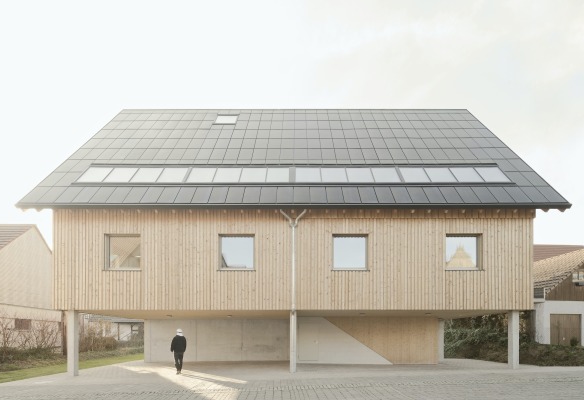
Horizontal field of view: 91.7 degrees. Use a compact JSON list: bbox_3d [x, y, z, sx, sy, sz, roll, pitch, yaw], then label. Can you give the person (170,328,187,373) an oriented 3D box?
[{"bbox_3d":[-4.380,5.870,10.950,0.590,1.760,0.440,0,0,-9],"label":"person"}]

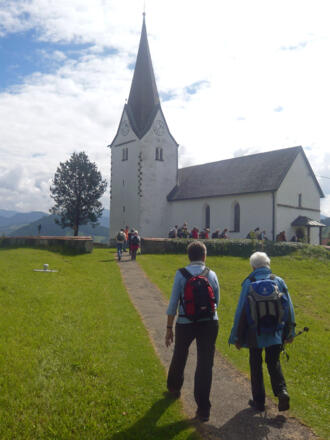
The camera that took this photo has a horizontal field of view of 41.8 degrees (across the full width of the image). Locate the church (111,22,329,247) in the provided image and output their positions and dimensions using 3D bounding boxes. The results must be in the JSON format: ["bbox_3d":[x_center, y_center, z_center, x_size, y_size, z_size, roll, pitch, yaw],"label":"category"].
[{"bbox_3d":[5.144,-10.825,49.120,12.783,28.638,22.581,3,-3,-40],"label":"church"}]

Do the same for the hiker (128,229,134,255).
[{"bbox_3d":[-2.043,1.374,27.000,0.500,1.680,0.450,1,-3,-6],"label":"hiker"}]

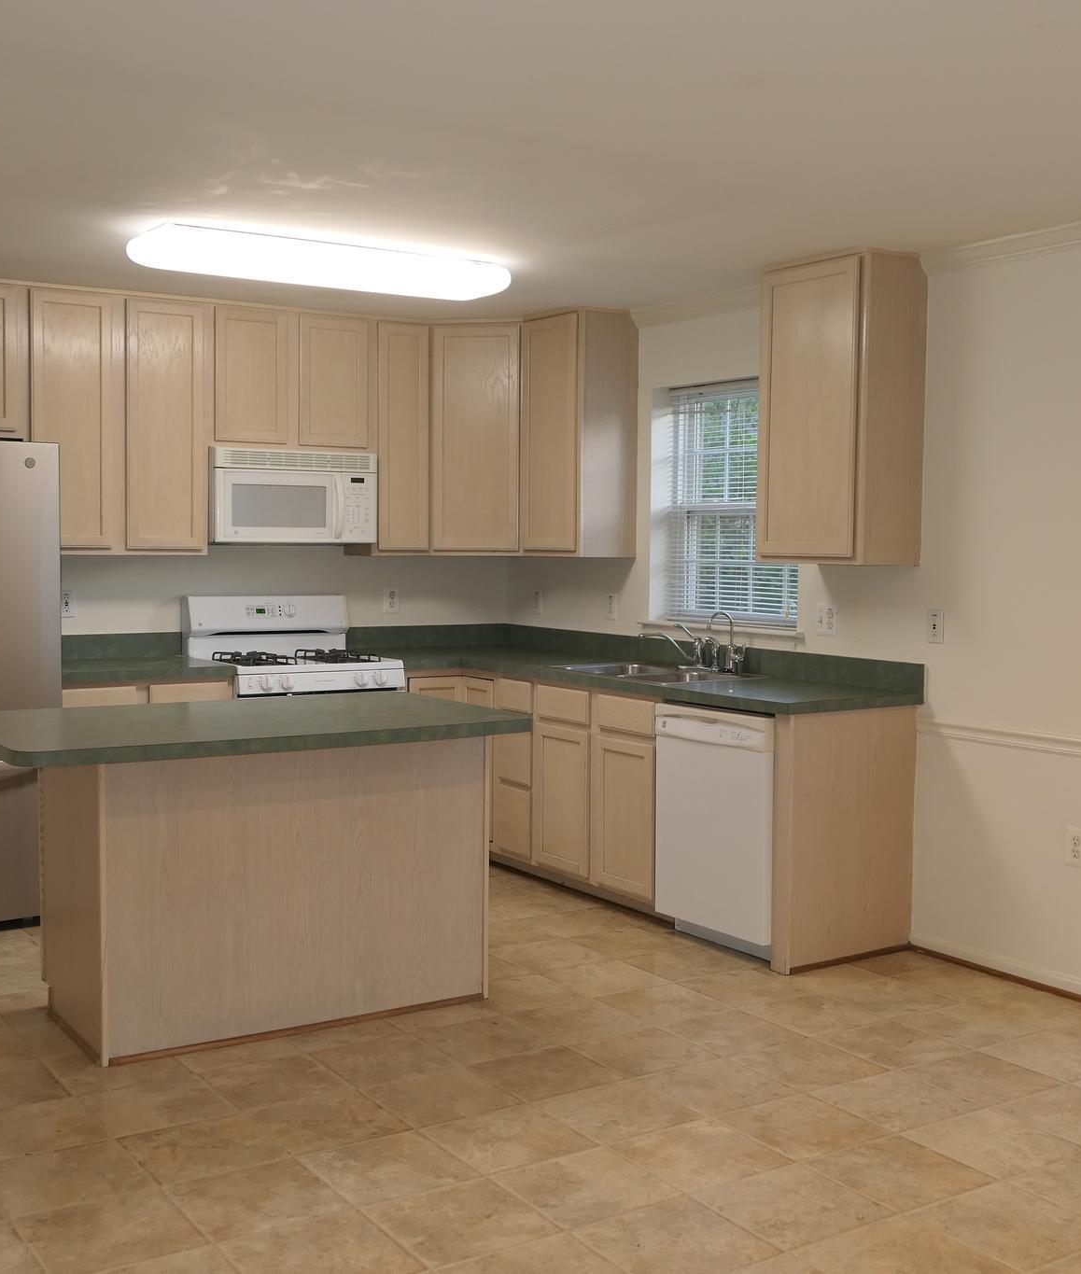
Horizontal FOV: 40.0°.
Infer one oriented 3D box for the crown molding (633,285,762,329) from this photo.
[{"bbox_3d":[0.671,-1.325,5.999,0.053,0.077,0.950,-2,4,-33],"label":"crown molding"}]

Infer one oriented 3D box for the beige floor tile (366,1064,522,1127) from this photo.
[{"bbox_3d":[-0.249,1.187,3.834,0.317,0.010,0.314,-2,4,-33],"label":"beige floor tile"}]

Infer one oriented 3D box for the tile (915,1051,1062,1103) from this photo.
[{"bbox_3d":[1.188,1.193,4.012,0.320,0.010,0.320,-2,4,-33],"label":"tile"}]

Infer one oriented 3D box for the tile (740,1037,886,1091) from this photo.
[{"bbox_3d":[0.738,1.182,4.107,0.320,0.010,0.320,-2,4,-33],"label":"tile"}]

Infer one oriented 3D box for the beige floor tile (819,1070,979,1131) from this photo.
[{"bbox_3d":[0.915,1.189,3.806,0.305,0.010,0.305,-1,4,-33],"label":"beige floor tile"}]

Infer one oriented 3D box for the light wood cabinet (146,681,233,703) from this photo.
[{"bbox_3d":[-1.587,0.587,6.230,0.375,0.875,0.610,-2,4,-33],"label":"light wood cabinet"}]

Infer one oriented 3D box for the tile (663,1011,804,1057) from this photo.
[{"bbox_3d":[0.557,1.156,4.316,0.305,0.010,0.305,-1,4,-33],"label":"tile"}]

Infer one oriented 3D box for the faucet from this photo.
[{"bbox_3d":[0.741,0.023,5.885,0.160,0.243,0.085,-2,4,-34],"label":"faucet"}]

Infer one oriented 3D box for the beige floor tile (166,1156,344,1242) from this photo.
[{"bbox_3d":[-0.604,1.201,3.175,0.308,0.010,0.308,-2,4,-33],"label":"beige floor tile"}]

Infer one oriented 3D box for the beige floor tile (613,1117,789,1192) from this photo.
[{"bbox_3d":[0.369,1.202,3.444,0.305,0.010,0.305,-1,4,-33],"label":"beige floor tile"}]

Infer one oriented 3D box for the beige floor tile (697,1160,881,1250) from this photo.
[{"bbox_3d":[0.531,1.218,3.186,0.305,0.010,0.305,-1,4,-33],"label":"beige floor tile"}]

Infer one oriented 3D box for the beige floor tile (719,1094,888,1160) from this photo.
[{"bbox_3d":[0.639,1.207,3.656,0.317,0.010,0.314,-2,4,-33],"label":"beige floor tile"}]

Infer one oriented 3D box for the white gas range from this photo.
[{"bbox_3d":[-1.055,0.418,6.562,0.762,1.173,0.680,-1,4,-33],"label":"white gas range"}]

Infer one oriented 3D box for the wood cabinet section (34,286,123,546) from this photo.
[{"bbox_3d":[-1.932,-0.864,6.068,0.365,1.042,0.322,-2,4,-33],"label":"wood cabinet section"}]

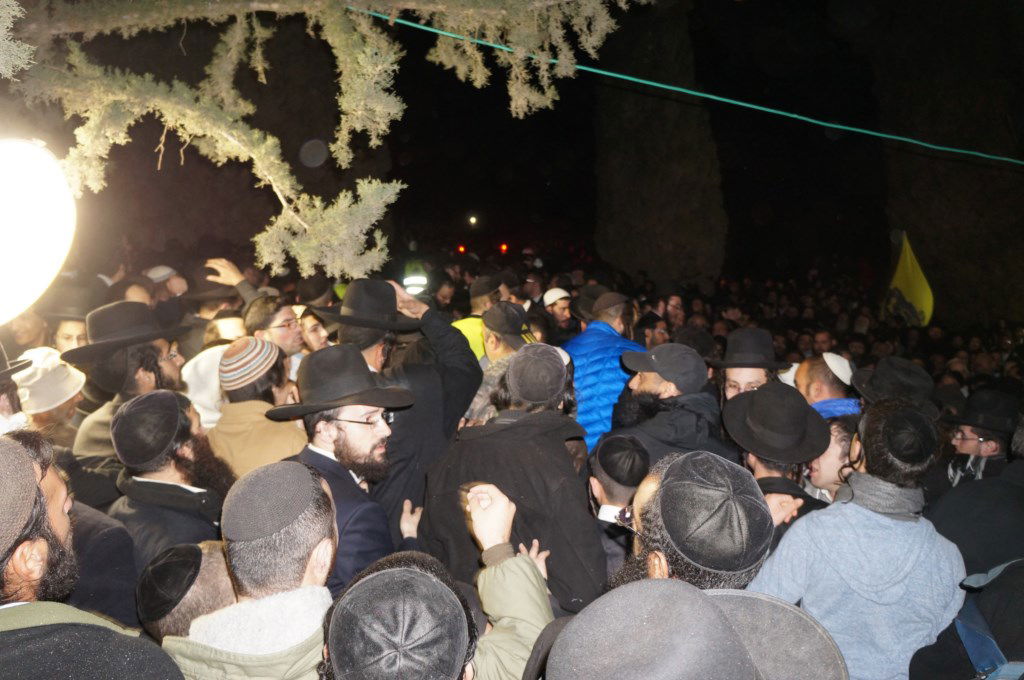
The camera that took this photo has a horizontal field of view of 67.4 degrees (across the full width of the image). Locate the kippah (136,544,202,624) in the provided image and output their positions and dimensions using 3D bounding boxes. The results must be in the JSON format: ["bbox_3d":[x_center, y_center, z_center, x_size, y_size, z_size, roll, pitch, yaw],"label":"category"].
[{"bbox_3d":[-0.649,0.434,1.420,0.150,0.065,0.150,-15,36,40],"label":"kippah"}]

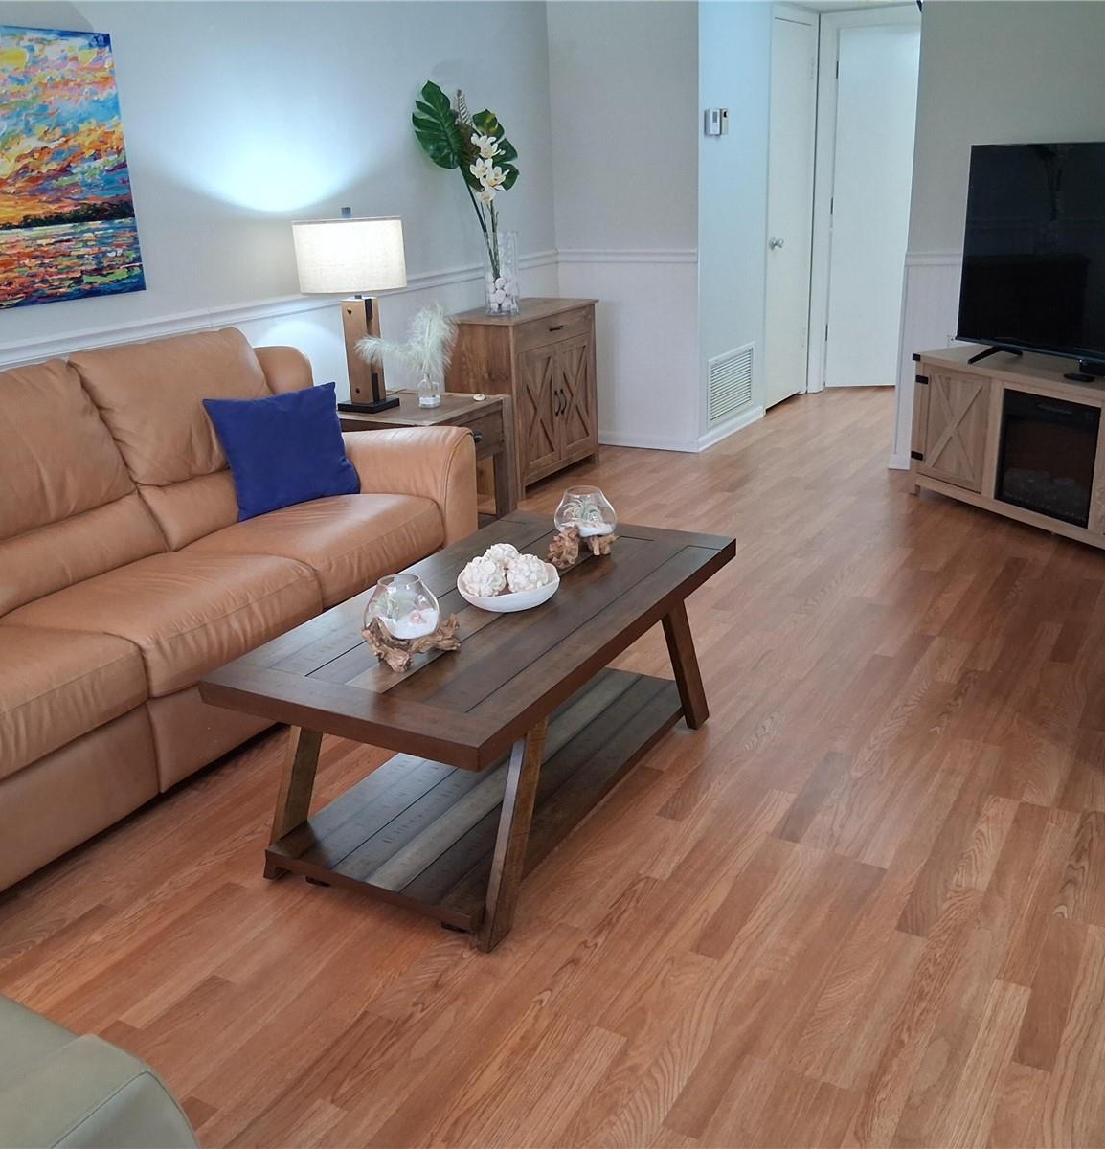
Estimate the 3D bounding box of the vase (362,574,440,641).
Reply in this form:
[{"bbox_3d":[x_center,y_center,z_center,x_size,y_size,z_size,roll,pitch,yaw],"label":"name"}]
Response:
[{"bbox_3d":[-0.306,0.065,2.303,0.156,0.121,0.156,-2,20,1],"label":"vase"}]

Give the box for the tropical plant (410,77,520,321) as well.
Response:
[{"bbox_3d":[-0.368,-1.657,4.978,0.440,0.870,0.320,-4,20,-3],"label":"tropical plant"}]

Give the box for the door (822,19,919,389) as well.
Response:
[{"bbox_3d":[2.035,-2.111,6.768,0.760,2.030,0.045,4,21,18],"label":"door"}]

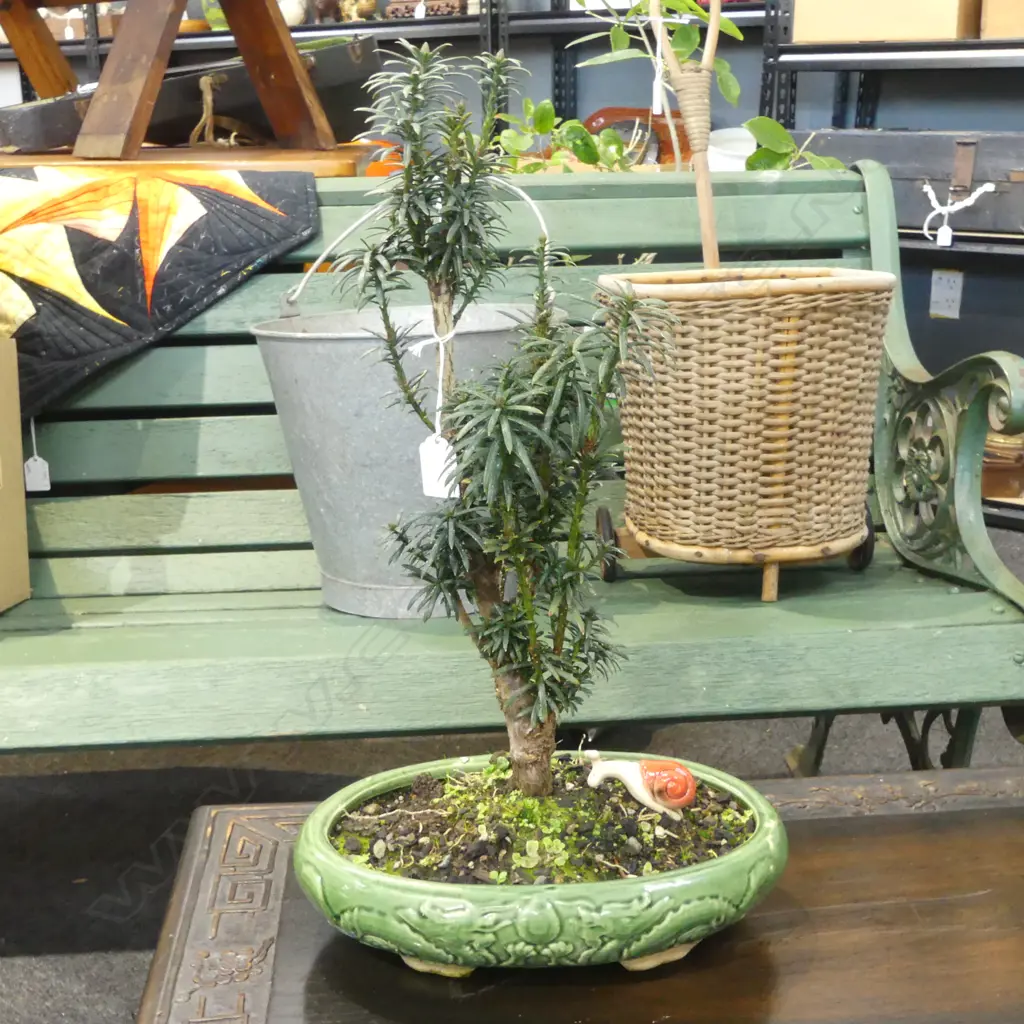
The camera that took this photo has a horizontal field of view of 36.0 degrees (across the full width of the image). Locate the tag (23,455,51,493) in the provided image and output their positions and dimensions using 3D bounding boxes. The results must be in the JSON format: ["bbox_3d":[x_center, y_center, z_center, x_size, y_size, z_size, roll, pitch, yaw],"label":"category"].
[{"bbox_3d":[-0.527,-0.043,1.750,0.026,0.039,0.003,-2,10,-5],"label":"tag"}]

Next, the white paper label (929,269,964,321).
[{"bbox_3d":[1.046,-0.525,3.800,0.075,0.114,0.009,11,20,35],"label":"white paper label"}]

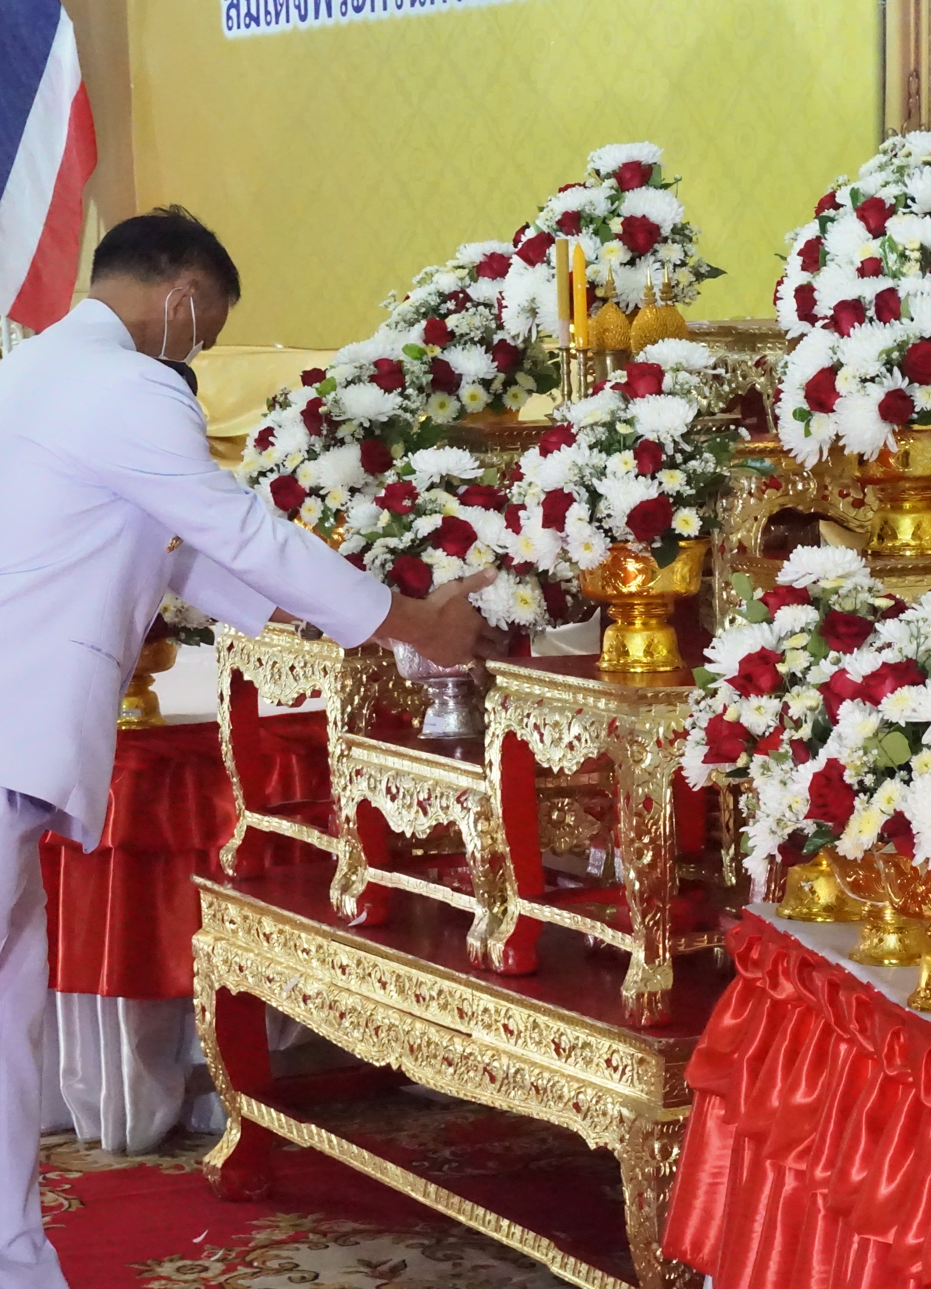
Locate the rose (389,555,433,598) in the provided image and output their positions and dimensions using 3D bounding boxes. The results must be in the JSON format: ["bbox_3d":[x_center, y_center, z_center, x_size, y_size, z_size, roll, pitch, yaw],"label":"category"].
[{"bbox_3d":[-0.082,-0.103,5.600,0.066,0.064,0.060,-1,5,0],"label":"rose"}]

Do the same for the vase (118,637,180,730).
[{"bbox_3d":[-0.574,0.060,6.380,0.178,0.175,0.178,-1,5,0],"label":"vase"}]

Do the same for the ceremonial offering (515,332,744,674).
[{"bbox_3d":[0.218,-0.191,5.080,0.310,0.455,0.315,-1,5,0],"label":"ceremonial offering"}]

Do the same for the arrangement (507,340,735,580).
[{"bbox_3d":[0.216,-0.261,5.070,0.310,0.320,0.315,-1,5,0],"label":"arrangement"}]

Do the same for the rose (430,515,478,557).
[{"bbox_3d":[-0.017,-0.164,5.580,0.070,0.064,0.060,0,5,10],"label":"rose"}]

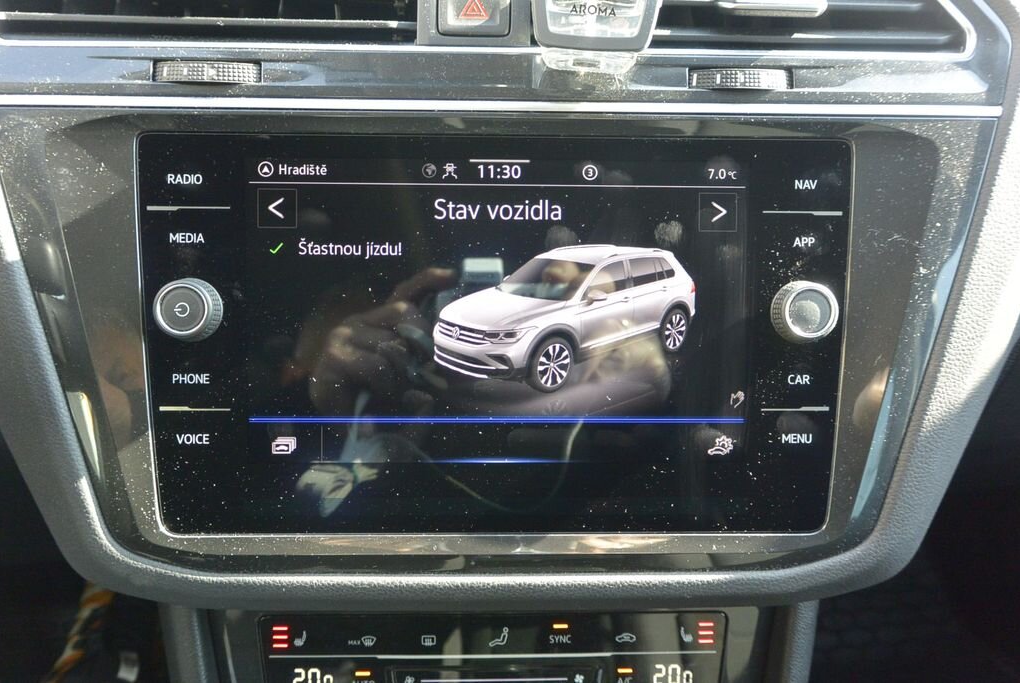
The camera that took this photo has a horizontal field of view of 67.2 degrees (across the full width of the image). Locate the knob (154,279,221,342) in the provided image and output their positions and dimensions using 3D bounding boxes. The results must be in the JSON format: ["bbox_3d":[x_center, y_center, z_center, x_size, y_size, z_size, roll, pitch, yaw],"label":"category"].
[{"bbox_3d":[-0.108,-0.011,0.257,0.022,0.022,0.010,0,0,-2],"label":"knob"}]

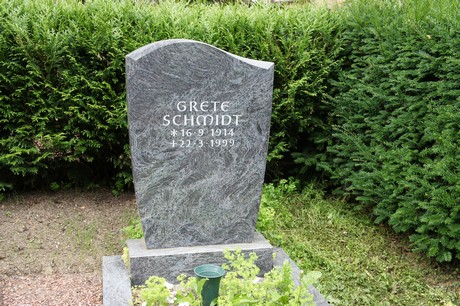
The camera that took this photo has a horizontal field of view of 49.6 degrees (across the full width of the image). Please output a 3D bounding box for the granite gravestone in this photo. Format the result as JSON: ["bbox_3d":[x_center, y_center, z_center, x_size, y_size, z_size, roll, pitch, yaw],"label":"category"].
[{"bbox_3d":[-0.119,-0.035,2.170,0.645,0.887,0.127,0,12,-14],"label":"granite gravestone"}]

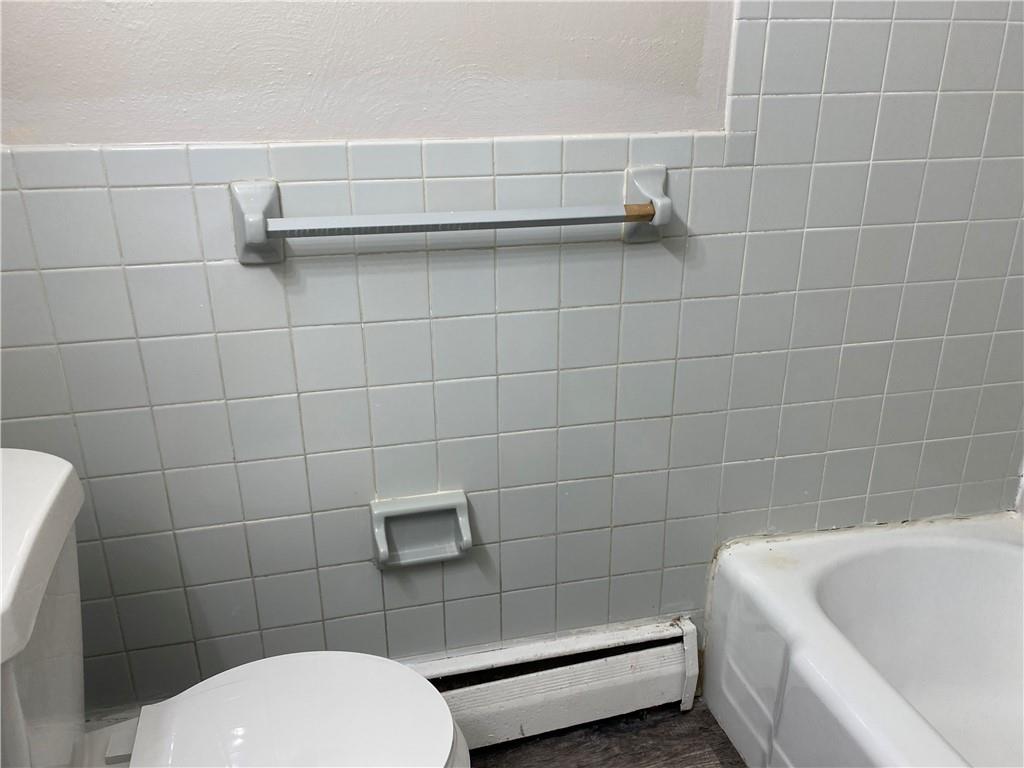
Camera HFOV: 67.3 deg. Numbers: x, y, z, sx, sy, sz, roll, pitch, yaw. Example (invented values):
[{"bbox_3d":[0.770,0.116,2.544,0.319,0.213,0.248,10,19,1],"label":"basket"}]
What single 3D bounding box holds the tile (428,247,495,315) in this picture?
[{"bbox_3d":[-0.080,-0.163,1.232,0.108,0.108,0.010,-5,21,-12],"label":"tile"}]

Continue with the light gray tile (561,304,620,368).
[{"bbox_3d":[0.129,-0.081,1.314,0.108,0.108,0.010,-5,21,-12],"label":"light gray tile"}]

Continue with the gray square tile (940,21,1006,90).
[{"bbox_3d":[0.769,-0.546,1.288,0.108,0.108,0.010,-5,22,-12],"label":"gray square tile"}]

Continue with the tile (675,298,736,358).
[{"bbox_3d":[0.349,-0.100,1.360,0.108,0.108,0.010,-5,22,-12],"label":"tile"}]

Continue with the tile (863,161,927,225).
[{"bbox_3d":[0.667,-0.335,1.348,0.108,0.108,0.010,-5,22,-12],"label":"tile"}]

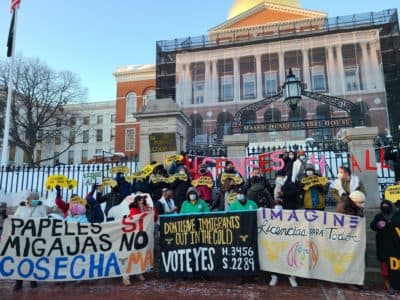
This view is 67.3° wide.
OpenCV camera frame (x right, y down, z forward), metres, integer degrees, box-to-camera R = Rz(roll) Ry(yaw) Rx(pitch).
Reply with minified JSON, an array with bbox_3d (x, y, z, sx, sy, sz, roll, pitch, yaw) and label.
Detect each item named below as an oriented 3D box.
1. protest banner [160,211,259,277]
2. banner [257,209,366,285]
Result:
[{"bbox_3d":[0.180,1.725,5.530,1.820,1.130,0.090,-1,-10,-1],"label":"protest banner"},{"bbox_3d":[1.900,1.650,5.240,1.740,1.130,0.120,-1,-10,21],"label":"banner"}]

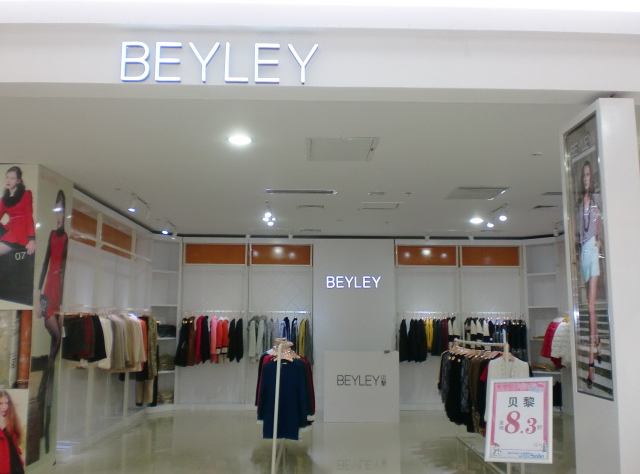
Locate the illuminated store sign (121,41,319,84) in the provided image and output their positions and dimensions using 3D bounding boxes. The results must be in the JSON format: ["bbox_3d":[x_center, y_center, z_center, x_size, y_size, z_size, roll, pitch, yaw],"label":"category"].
[{"bbox_3d":[-0.651,-1.139,4.250,1.275,0.260,0.060,0,-7,-1],"label":"illuminated store sign"}]

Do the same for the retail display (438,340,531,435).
[{"bbox_3d":[1.841,1.744,7.502,0.500,1.060,2.350,0,-7,-1],"label":"retail display"}]

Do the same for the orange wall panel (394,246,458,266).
[{"bbox_3d":[1.894,0.331,11.489,1.060,0.345,0.050,0,-7,-1],"label":"orange wall panel"}]

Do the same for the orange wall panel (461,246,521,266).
[{"bbox_3d":[2.993,0.325,11.365,1.040,0.350,0.050,0,-8,-1],"label":"orange wall panel"}]

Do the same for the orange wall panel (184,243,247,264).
[{"bbox_3d":[-1.826,0.289,11.285,1.070,0.350,0.050,0,-8,-1],"label":"orange wall panel"}]

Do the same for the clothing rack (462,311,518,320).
[{"bbox_3d":[2.878,1.331,10.973,0.980,0.100,0.100,0,-8,-1],"label":"clothing rack"}]

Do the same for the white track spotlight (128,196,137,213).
[{"bbox_3d":[-2.344,-0.408,8.064,0.090,0.210,0.100,-5,-9,35],"label":"white track spotlight"}]

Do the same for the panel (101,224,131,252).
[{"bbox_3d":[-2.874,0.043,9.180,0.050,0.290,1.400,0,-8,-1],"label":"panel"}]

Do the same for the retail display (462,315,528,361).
[{"bbox_3d":[2.968,1.721,10.992,1.010,0.770,0.480,0,-7,-1],"label":"retail display"}]

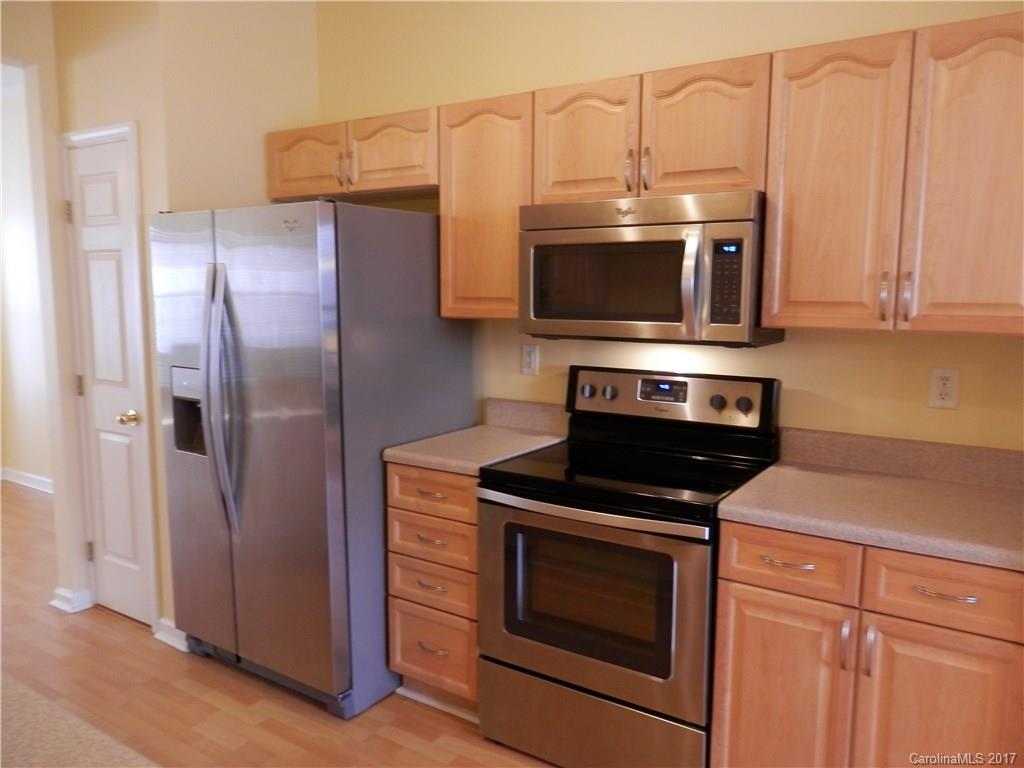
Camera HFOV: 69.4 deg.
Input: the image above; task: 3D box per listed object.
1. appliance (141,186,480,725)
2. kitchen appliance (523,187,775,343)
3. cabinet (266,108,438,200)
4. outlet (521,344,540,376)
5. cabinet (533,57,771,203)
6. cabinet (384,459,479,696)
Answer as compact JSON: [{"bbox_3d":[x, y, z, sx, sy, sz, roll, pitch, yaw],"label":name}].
[{"bbox_3d":[-0.758,0.223,2.943,0.913,1.746,0.832,5,9,33],"label":"appliance"},{"bbox_3d":[0.448,-0.360,2.401,0.757,0.433,0.445,5,9,33],"label":"kitchen appliance"},{"bbox_3d":[-0.565,-0.907,3.057,0.934,0.273,0.338,5,9,33],"label":"cabinet"},{"bbox_3d":[0.072,-0.094,2.948,0.076,0.117,0.009,5,9,33],"label":"outlet"},{"bbox_3d":[0.481,-0.763,2.395,0.763,0.381,0.338,5,9,33],"label":"cabinet"},{"bbox_3d":[-0.104,0.656,2.786,0.412,0.824,0.609,5,9,33],"label":"cabinet"}]

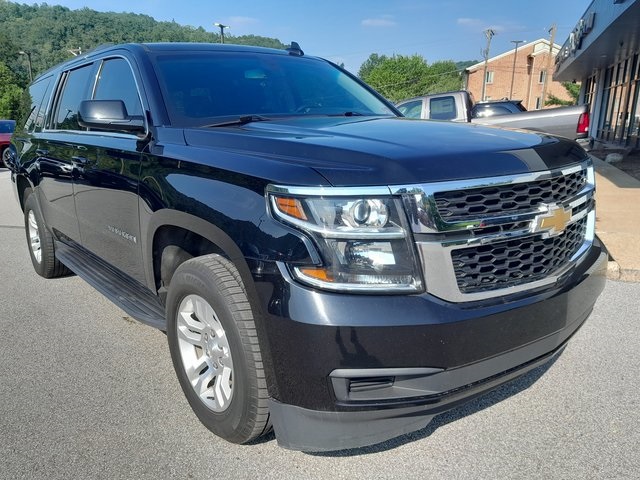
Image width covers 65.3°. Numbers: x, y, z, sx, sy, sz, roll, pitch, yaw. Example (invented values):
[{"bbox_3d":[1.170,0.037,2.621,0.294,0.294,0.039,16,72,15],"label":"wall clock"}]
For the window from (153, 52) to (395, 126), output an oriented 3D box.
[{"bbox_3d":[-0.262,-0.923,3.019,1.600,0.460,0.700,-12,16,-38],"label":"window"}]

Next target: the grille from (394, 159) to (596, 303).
[{"bbox_3d":[0.823,-0.053,1.905,1.360,0.430,0.230,-12,16,-38],"label":"grille"}]

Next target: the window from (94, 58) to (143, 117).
[{"bbox_3d":[-1.035,-0.750,2.570,0.140,0.430,0.900,-12,16,-38],"label":"window"}]

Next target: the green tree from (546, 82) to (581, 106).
[{"bbox_3d":[15.889,-8.148,32.454,3.500,4.000,3.500,-1,13,0],"label":"green tree"}]

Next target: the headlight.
[{"bbox_3d":[0.086,0.007,1.576,0.340,0.335,0.400,-12,16,-38],"label":"headlight"}]

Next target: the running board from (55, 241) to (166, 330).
[{"bbox_3d":[-1.393,0.203,3.213,0.190,0.110,2.100,-12,16,-38],"label":"running board"}]

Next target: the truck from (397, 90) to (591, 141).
[{"bbox_3d":[2.769,-2.304,11.359,5.800,1.900,2.000,1,13,22],"label":"truck"}]

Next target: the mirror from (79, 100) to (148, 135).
[{"bbox_3d":[-0.936,-0.546,2.203,0.250,0.160,0.200,-12,16,-38],"label":"mirror"}]

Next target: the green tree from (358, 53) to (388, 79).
[{"bbox_3d":[7.159,-19.301,66.192,6.000,10.500,6.000,-1,13,0],"label":"green tree"}]

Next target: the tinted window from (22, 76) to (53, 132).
[{"bbox_3d":[-2.466,-1.133,4.324,0.160,0.410,1.550,-12,16,-38],"label":"tinted window"}]

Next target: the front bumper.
[{"bbox_3d":[0.731,0.249,2.100,2.000,0.640,0.570,-12,16,-38],"label":"front bumper"}]

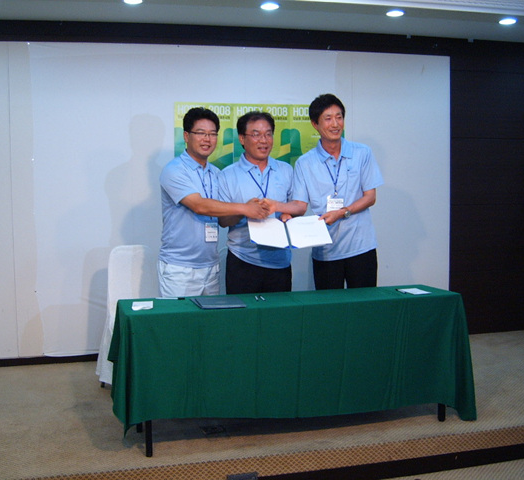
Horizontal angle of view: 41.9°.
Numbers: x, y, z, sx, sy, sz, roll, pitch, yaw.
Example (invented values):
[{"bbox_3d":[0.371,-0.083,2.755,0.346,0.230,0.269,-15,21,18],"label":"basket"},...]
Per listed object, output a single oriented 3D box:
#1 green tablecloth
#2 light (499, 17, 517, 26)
[{"bbox_3d":[0.159,0.624,3.652,1.880,0.640,0.530,-2,4,-12],"label":"green tablecloth"},{"bbox_3d":[1.820,-1.622,5.072,0.130,0.045,0.130,-2,4,-13],"label":"light"}]

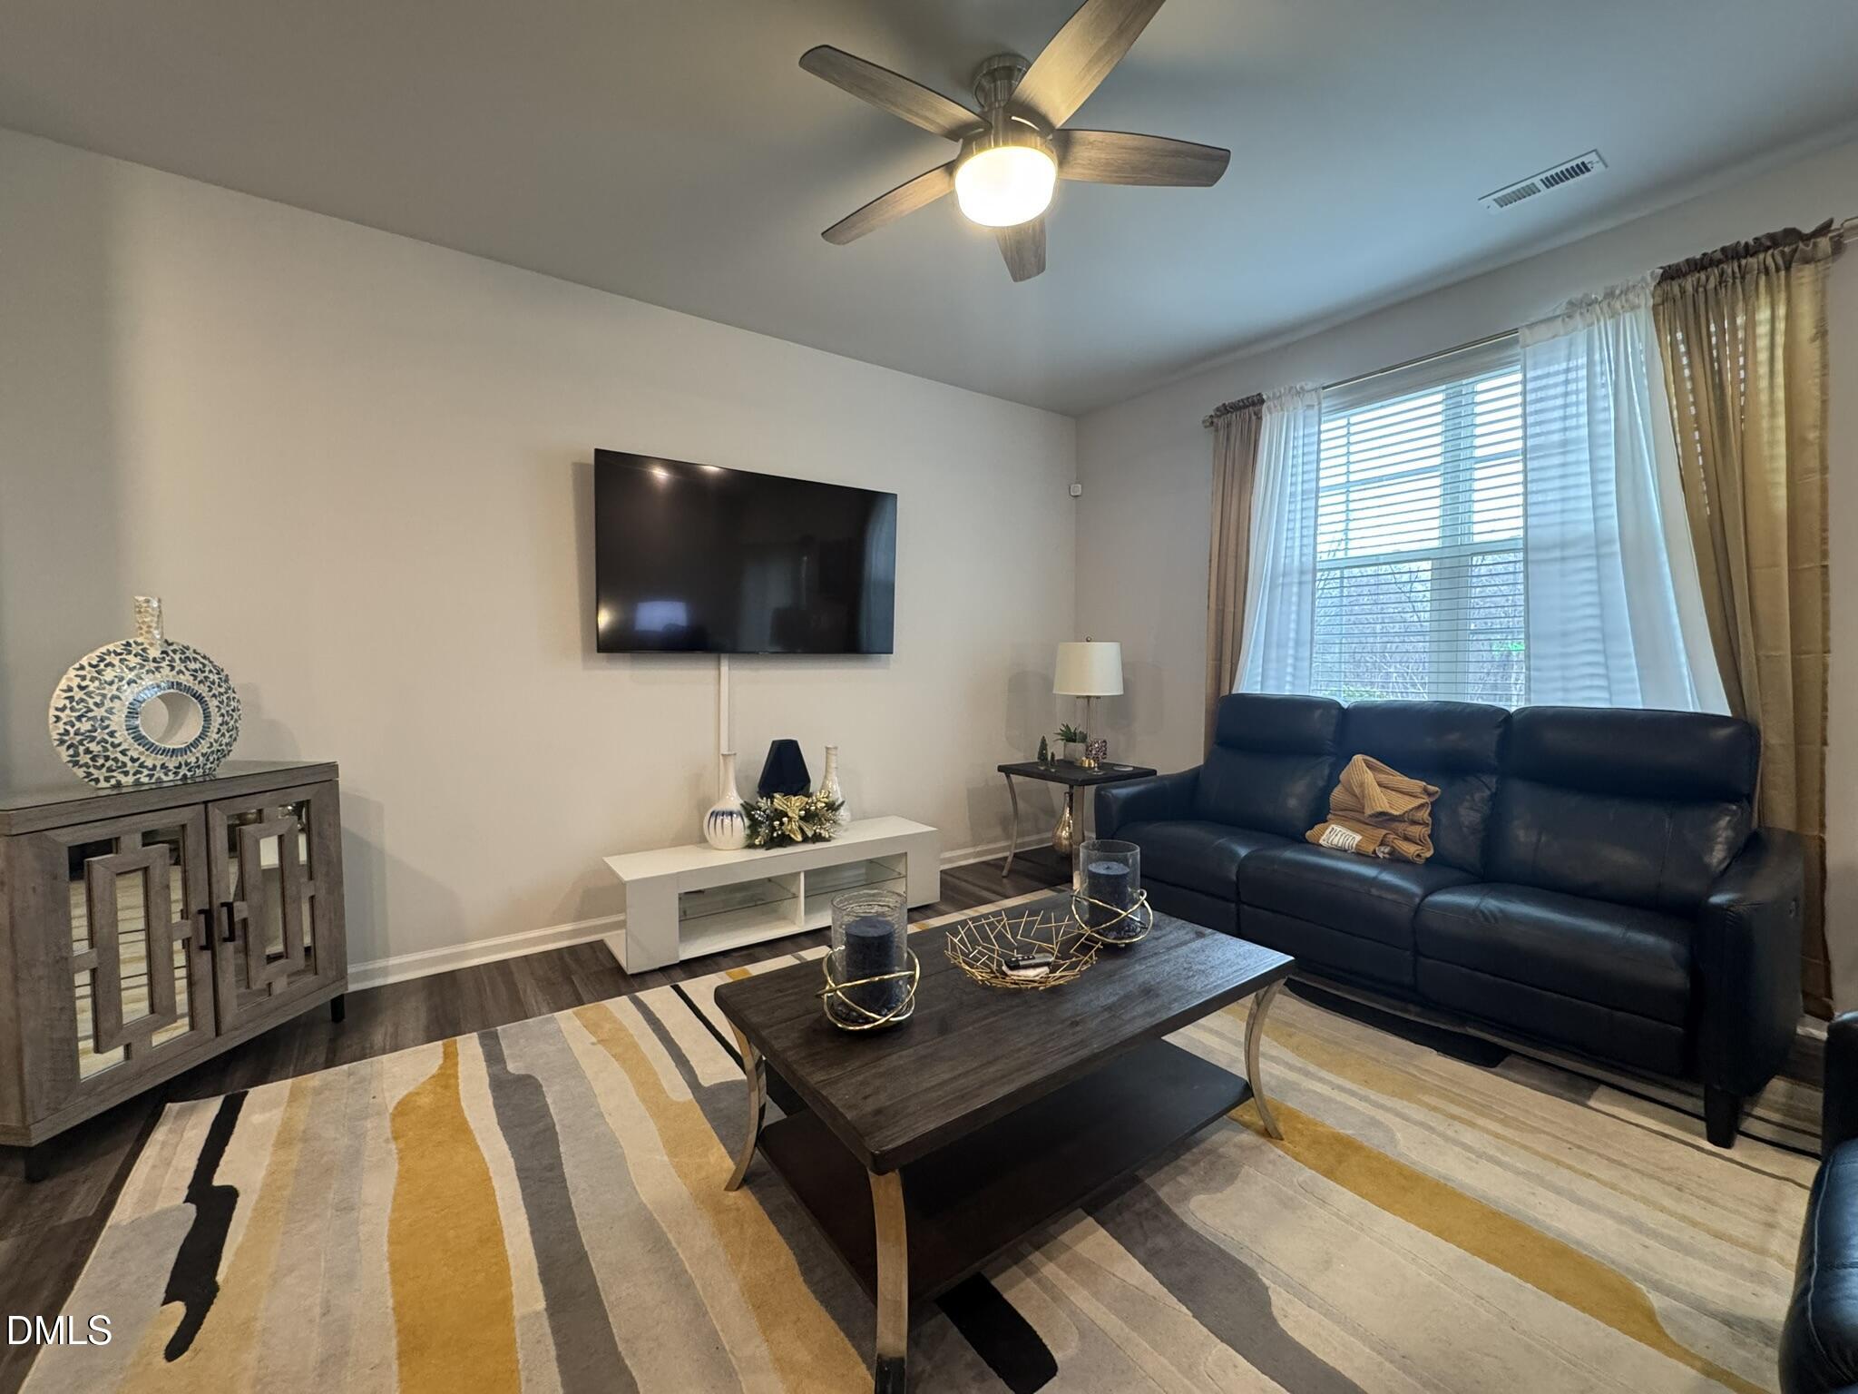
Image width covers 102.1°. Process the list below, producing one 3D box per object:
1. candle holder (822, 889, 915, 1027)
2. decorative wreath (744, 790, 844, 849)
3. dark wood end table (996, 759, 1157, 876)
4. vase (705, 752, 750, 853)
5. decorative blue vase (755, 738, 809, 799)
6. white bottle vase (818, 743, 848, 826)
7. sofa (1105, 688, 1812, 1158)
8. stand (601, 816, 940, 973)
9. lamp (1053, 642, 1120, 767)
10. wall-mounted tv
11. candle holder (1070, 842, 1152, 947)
[{"bbox_3d":[-0.123,0.540,1.563,0.206,0.237,0.206,0,3,0],"label":"candle holder"},{"bbox_3d":[-0.612,0.549,3.437,0.500,0.241,0.210,-2,3,-36],"label":"decorative wreath"},{"bbox_3d":[0.777,0.690,4.031,0.600,0.613,0.620,-2,3,-36],"label":"dark wood end table"},{"bbox_3d":[-0.909,0.466,3.374,0.204,0.416,0.204,-2,3,-36],"label":"vase"},{"bbox_3d":[-0.680,0.438,3.525,0.244,0.456,0.230,-2,3,-36],"label":"decorative blue vase"},{"bbox_3d":[-0.487,0.452,3.695,0.194,0.411,0.194,0,3,0],"label":"white bottle vase"},{"bbox_3d":[1.725,0.544,2.857,0.900,1.010,2.030,-2,3,-36],"label":"sofa"},{"bbox_3d":[-0.669,0.849,3.452,1.469,0.359,0.422,-2,3,-36],"label":"stand"},{"bbox_3d":[0.879,0.029,4.129,0.390,0.697,0.390,0,3,0],"label":"lamp"},{"bbox_3d":[-0.775,-0.610,3.502,1.446,0.823,0.060,-2,3,-36],"label":"wall-mounted tv"},{"bbox_3d":[0.485,0.517,2.015,0.208,0.237,0.208,0,3,0],"label":"candle holder"}]

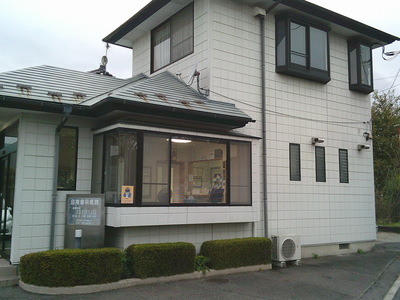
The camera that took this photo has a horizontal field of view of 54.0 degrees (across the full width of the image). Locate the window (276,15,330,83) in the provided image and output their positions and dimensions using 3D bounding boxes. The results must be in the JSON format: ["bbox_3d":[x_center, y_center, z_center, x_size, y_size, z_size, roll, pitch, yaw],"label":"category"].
[{"bbox_3d":[2.598,-2.467,9.751,1.655,1.356,0.304,5,-8,-34],"label":"window"}]

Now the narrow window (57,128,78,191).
[{"bbox_3d":[-2.490,0.162,7.356,0.400,1.204,0.101,5,-8,-34],"label":"narrow window"}]

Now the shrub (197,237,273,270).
[{"bbox_3d":[0.744,2.041,7.830,1.490,0.485,0.400,5,-7,-34],"label":"shrub"}]

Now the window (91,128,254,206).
[{"bbox_3d":[-0.489,0.442,8.008,3.010,1.352,1.250,5,-7,-34],"label":"window"}]

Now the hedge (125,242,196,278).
[{"bbox_3d":[-0.656,1.919,6.910,1.110,0.480,0.420,5,-7,-34],"label":"hedge"}]

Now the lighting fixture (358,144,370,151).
[{"bbox_3d":[4.521,-0.064,10.813,0.132,0.152,0.253,5,-8,-34],"label":"lighting fixture"}]

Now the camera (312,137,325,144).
[{"bbox_3d":[2.943,-0.228,9.762,0.132,0.157,0.253,5,-8,-34],"label":"camera"}]

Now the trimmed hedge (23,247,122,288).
[{"bbox_3d":[-2.006,1.844,6.162,1.417,0.486,0.739,5,-8,-34],"label":"trimmed hedge"}]

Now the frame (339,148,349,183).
[{"bbox_3d":[3.760,0.431,10.296,0.353,0.880,0.090,5,-7,-34],"label":"frame"}]

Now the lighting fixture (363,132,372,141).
[{"bbox_3d":[4.698,-0.372,10.998,0.213,0.213,0.202,5,-8,-34],"label":"lighting fixture"}]

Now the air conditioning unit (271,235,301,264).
[{"bbox_3d":[1.884,2.139,8.530,0.670,0.575,0.260,5,-7,-34],"label":"air conditioning unit"}]

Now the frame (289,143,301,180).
[{"bbox_3d":[2.236,0.301,9.281,0.360,0.876,0.090,5,-7,-34],"label":"frame"}]

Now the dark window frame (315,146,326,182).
[{"bbox_3d":[2.995,0.366,9.787,0.366,0.876,0.090,5,-7,-34],"label":"dark window frame"}]

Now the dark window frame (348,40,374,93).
[{"bbox_3d":[4.537,-2.309,11.047,0.744,1.336,0.304,5,-8,-34],"label":"dark window frame"}]

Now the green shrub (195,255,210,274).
[{"bbox_3d":[0.023,2.089,7.224,0.270,0.300,0.250,5,-7,-34],"label":"green shrub"}]

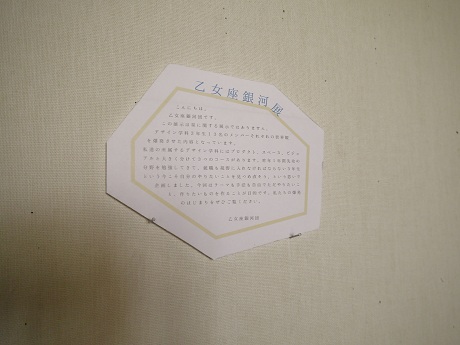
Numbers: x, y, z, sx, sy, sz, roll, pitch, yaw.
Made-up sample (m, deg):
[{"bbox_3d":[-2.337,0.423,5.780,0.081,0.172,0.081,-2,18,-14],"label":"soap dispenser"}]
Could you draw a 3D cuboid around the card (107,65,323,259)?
[{"bbox_3d":[-0.003,-0.012,0.427,0.265,0.218,0.006,0,-5,-20],"label":"card"}]

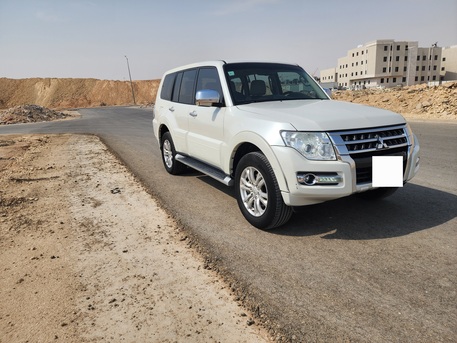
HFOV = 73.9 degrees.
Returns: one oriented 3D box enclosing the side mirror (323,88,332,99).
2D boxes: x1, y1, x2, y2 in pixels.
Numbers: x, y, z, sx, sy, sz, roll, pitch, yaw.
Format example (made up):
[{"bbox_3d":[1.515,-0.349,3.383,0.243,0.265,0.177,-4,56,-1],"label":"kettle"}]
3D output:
[{"bbox_3d":[1.413,-1.095,4.390,0.250,0.200,0.150,-9,15,-27],"label":"side mirror"}]

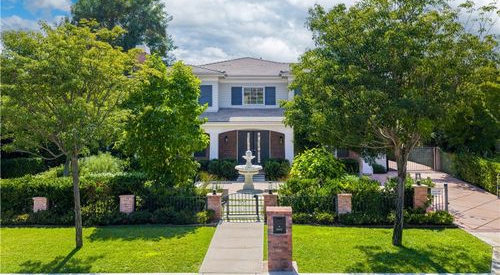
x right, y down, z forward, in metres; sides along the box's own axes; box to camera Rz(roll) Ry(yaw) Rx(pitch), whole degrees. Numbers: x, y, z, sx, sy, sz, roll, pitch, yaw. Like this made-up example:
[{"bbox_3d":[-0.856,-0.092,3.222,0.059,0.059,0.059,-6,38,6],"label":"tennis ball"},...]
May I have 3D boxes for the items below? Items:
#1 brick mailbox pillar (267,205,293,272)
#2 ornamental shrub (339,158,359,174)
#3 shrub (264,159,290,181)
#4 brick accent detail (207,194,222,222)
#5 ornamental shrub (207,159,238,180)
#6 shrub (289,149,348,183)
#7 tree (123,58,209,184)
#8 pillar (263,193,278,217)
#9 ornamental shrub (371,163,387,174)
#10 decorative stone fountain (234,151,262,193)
[{"bbox_3d":[0.806,2.663,10.273,0.620,1.550,0.560,0,6,0],"label":"brick mailbox pillar"},{"bbox_3d":[5.618,1.719,22.283,1.300,1.030,1.000,0,6,0],"label":"ornamental shrub"},{"bbox_3d":[1.520,1.749,21.482,1.420,1.130,1.100,0,6,0],"label":"shrub"},{"bbox_3d":[-1.311,2.570,14.349,0.520,0.920,0.500,0,6,0],"label":"brick accent detail"},{"bbox_3d":[-1.410,1.650,19.900,1.650,1.050,1.200,0,1,2],"label":"ornamental shrub"},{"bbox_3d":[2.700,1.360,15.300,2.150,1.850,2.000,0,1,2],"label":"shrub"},{"bbox_3d":[-3.409,-0.186,16.062,3.300,6.064,3.300,0,6,0],"label":"tree"},{"bbox_3d":[0.775,2.570,14.349,0.520,0.920,0.500,0,6,0],"label":"pillar"},{"bbox_3d":[7.470,1.820,22.500,0.900,0.640,0.850,0,1,2],"label":"ornamental shrub"},{"bbox_3d":[-0.020,1.450,16.800,1.200,1.780,1.200,0,1,2],"label":"decorative stone fountain"}]

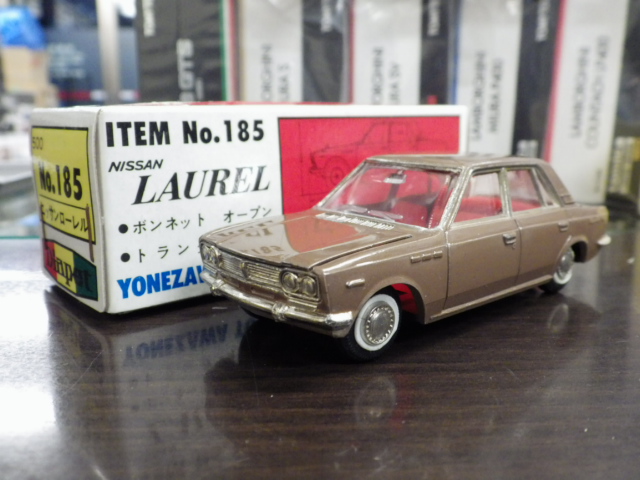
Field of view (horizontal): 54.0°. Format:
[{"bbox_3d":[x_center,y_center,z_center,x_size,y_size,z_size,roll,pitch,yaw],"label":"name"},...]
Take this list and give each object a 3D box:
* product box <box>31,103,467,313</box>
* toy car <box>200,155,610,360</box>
[{"bbox_3d":[-0.013,-0.017,0.190,0.124,0.044,0.043,-10,15,-39],"label":"product box"},{"bbox_3d":[0.026,-0.003,0.147,0.106,0.034,0.042,-10,16,-40],"label":"toy car"}]

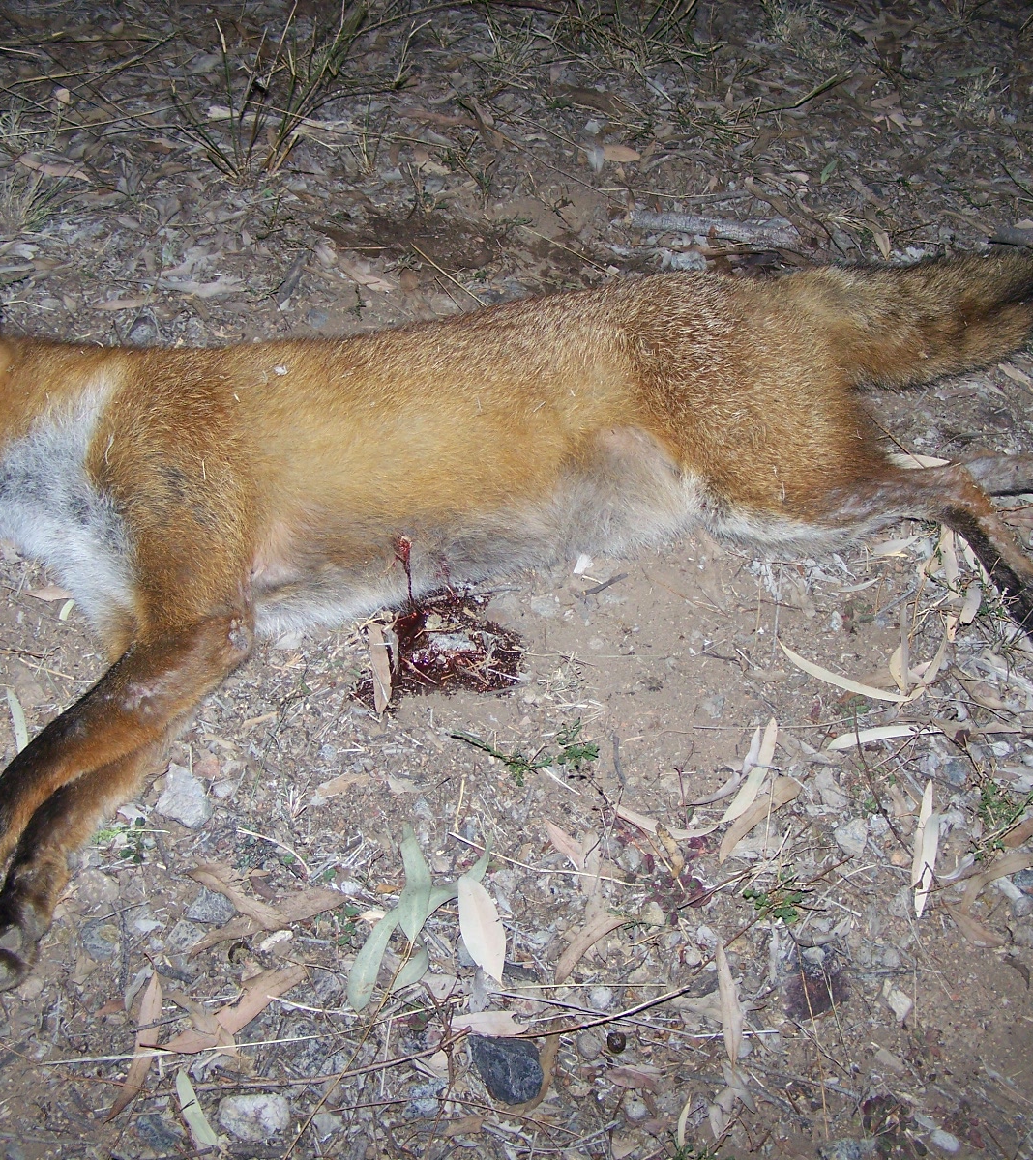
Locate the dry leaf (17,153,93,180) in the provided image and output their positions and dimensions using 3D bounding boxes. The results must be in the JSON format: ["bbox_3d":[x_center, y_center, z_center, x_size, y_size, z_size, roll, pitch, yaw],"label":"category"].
[{"bbox_3d":[-0.384,-0.345,1.414,0.075,0.008,0.015,15,52,13],"label":"dry leaf"}]

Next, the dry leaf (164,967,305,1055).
[{"bbox_3d":[-0.152,0.231,0.916,0.087,0.010,0.020,-27,58,-18],"label":"dry leaf"}]

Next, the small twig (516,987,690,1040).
[{"bbox_3d":[0.050,0.244,0.949,0.103,0.008,0.008,-13,50,-11],"label":"small twig"}]

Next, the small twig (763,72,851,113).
[{"bbox_3d":[0.269,-0.440,1.541,0.111,0.012,0.016,-29,55,-23],"label":"small twig"}]

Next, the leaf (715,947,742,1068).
[{"bbox_3d":[0.117,0.232,0.929,0.011,0.010,0.073,-2,50,-1],"label":"leaf"}]

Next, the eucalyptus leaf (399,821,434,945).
[{"bbox_3d":[-0.057,0.172,0.967,0.017,0.010,0.077,-1,50,-1],"label":"eucalyptus leaf"}]

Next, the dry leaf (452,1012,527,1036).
[{"bbox_3d":[-0.015,0.238,0.912,0.040,0.007,0.012,1,54,1],"label":"dry leaf"}]

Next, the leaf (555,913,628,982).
[{"bbox_3d":[0.038,0.203,0.949,0.014,0.009,0.058,36,59,27],"label":"leaf"}]

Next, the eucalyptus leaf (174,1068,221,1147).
[{"bbox_3d":[-0.167,0.275,0.886,0.011,0.006,0.045,-26,58,-18],"label":"eucalyptus leaf"}]

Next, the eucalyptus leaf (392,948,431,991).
[{"bbox_3d":[-0.056,0.216,0.943,0.014,0.009,0.040,21,53,16],"label":"eucalyptus leaf"}]

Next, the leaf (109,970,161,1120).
[{"bbox_3d":[-0.206,0.255,0.935,0.014,0.013,0.089,6,49,5],"label":"leaf"}]

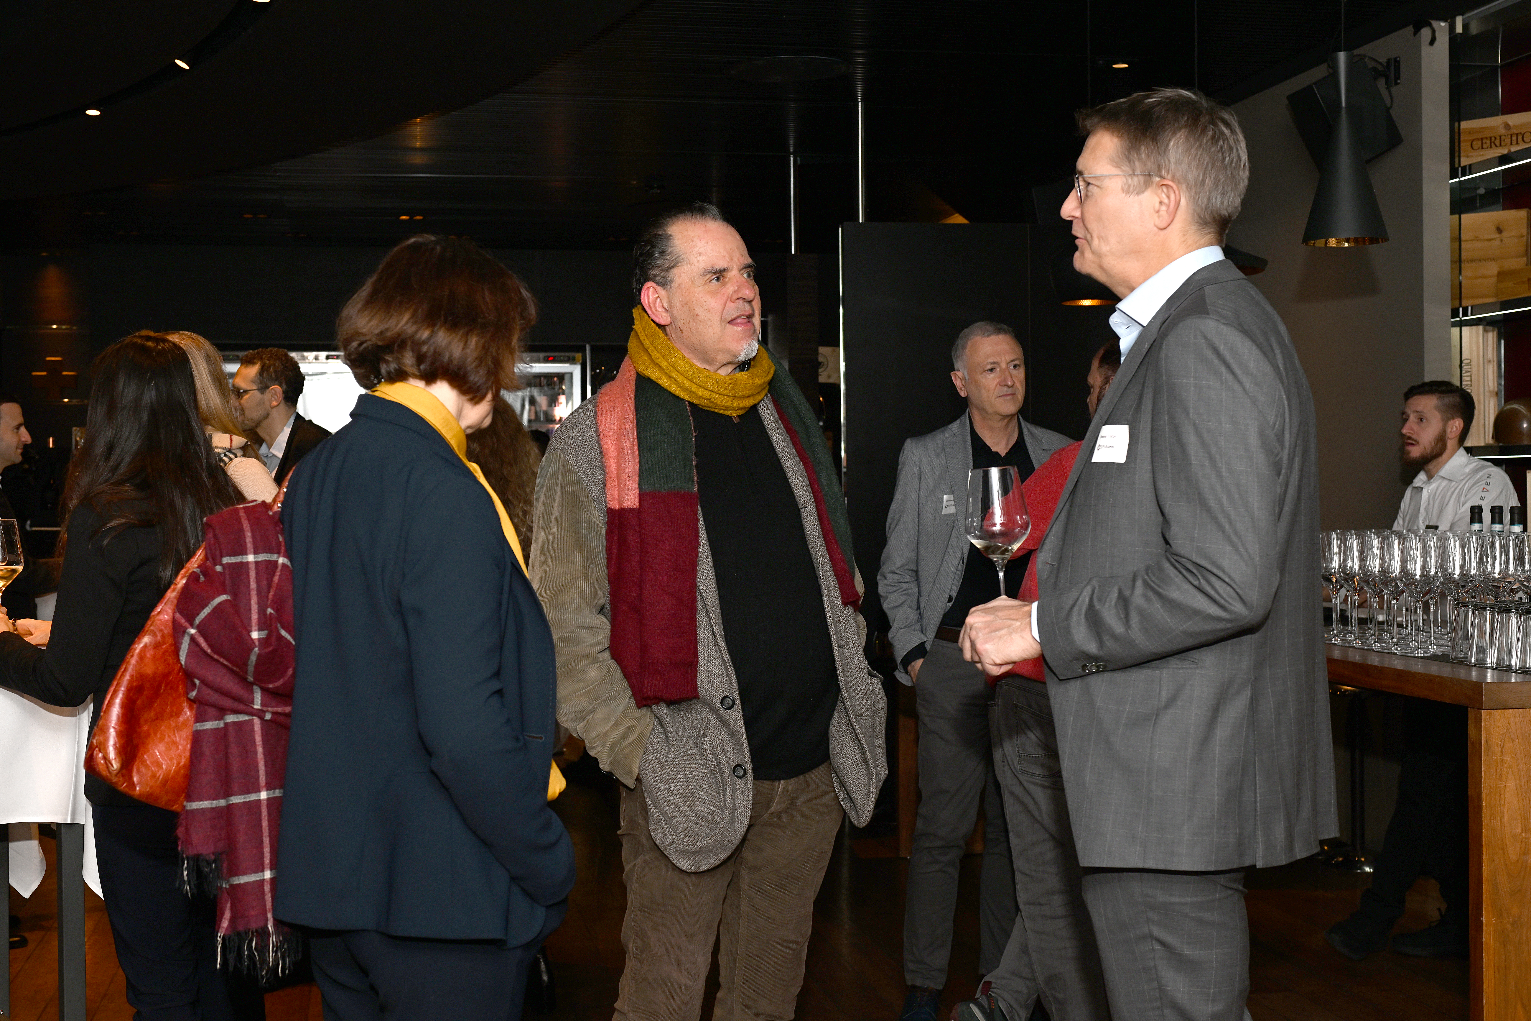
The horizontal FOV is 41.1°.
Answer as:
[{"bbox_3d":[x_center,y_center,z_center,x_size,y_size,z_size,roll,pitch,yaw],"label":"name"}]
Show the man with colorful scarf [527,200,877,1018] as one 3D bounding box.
[{"bbox_3d":[-0.088,0.443,3.000,0.560,1.780,0.370,-1,0,-27],"label":"man with colorful scarf"}]

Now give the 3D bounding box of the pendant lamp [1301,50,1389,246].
[{"bbox_3d":[1.312,-0.822,4.620,0.190,0.425,0.190,-1,0,0],"label":"pendant lamp"}]

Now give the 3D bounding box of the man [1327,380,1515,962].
[{"bbox_3d":[1.920,0.460,5.970,0.520,1.690,0.490,-1,0,-23],"label":"man"}]

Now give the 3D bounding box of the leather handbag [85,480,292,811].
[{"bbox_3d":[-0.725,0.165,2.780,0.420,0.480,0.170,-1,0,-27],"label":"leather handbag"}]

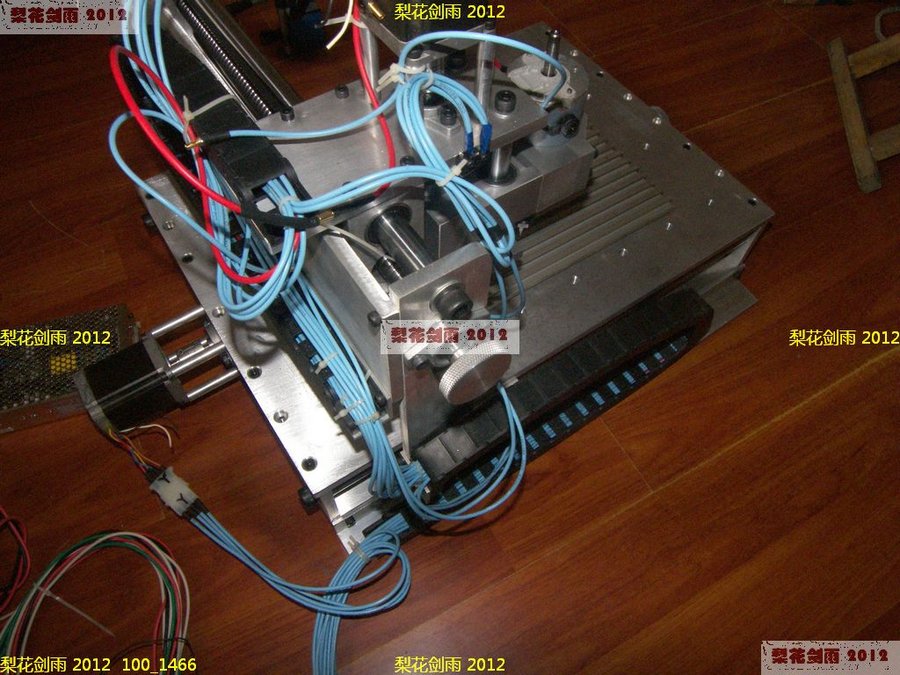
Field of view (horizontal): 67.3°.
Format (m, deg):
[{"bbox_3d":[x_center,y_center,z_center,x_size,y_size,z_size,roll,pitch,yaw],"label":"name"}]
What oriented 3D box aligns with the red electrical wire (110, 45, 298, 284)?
[{"bbox_3d":[-0.135,-0.101,0.368,0.062,0.115,0.128,-29,63,-18],"label":"red electrical wire"}]

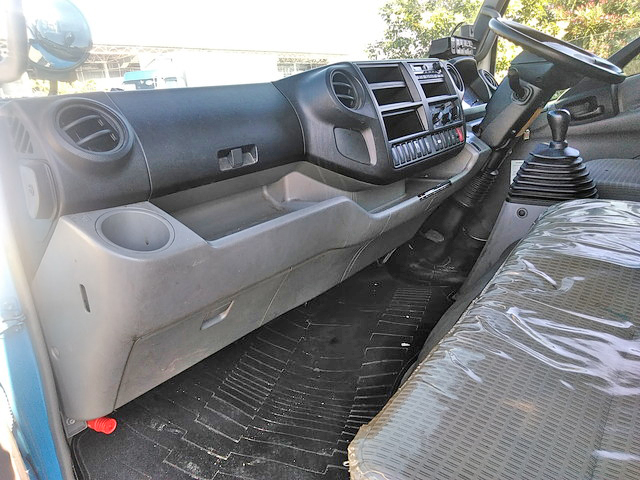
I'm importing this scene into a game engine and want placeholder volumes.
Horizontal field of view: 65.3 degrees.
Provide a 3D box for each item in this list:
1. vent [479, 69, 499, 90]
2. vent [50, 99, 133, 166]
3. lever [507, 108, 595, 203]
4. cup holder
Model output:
[{"bbox_3d":[0.598,-0.568,1.797,0.105,0.105,0.040,-21,-9,-44],"label":"vent"},{"bbox_3d":[-0.316,-0.140,0.681,0.040,0.107,0.107,-34,-3,37],"label":"vent"},{"bbox_3d":[0.510,-0.188,1.086,0.150,0.190,0.145,12,23,36],"label":"lever"},{"bbox_3d":[-0.250,0.014,0.672,0.098,0.070,0.098,36,35,24],"label":"cup holder"}]

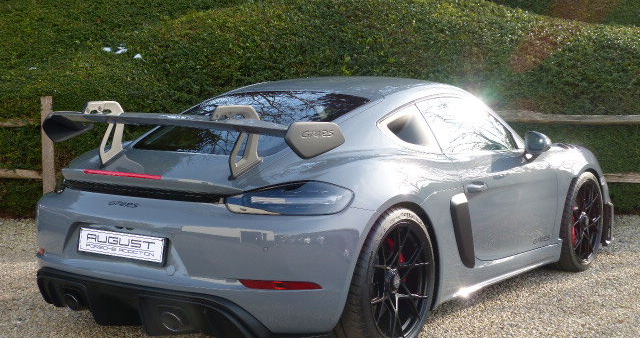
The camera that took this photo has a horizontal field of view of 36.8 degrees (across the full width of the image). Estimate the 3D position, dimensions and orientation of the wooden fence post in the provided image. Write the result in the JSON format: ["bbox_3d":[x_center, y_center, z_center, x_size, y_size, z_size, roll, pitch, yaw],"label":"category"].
[{"bbox_3d":[-2.495,-0.118,8.848,0.110,1.108,0.090,0,5,-6],"label":"wooden fence post"}]

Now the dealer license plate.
[{"bbox_3d":[-0.854,0.326,4.153,0.530,0.120,0.025,4,-2,35],"label":"dealer license plate"}]

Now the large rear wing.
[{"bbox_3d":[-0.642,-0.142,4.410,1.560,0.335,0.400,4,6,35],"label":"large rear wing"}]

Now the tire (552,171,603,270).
[{"bbox_3d":[1.692,0.342,6.453,0.250,0.680,0.680,4,6,35],"label":"tire"}]

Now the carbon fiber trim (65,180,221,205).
[{"bbox_3d":[-0.810,0.091,4.192,0.980,0.050,0.080,4,6,35],"label":"carbon fiber trim"}]

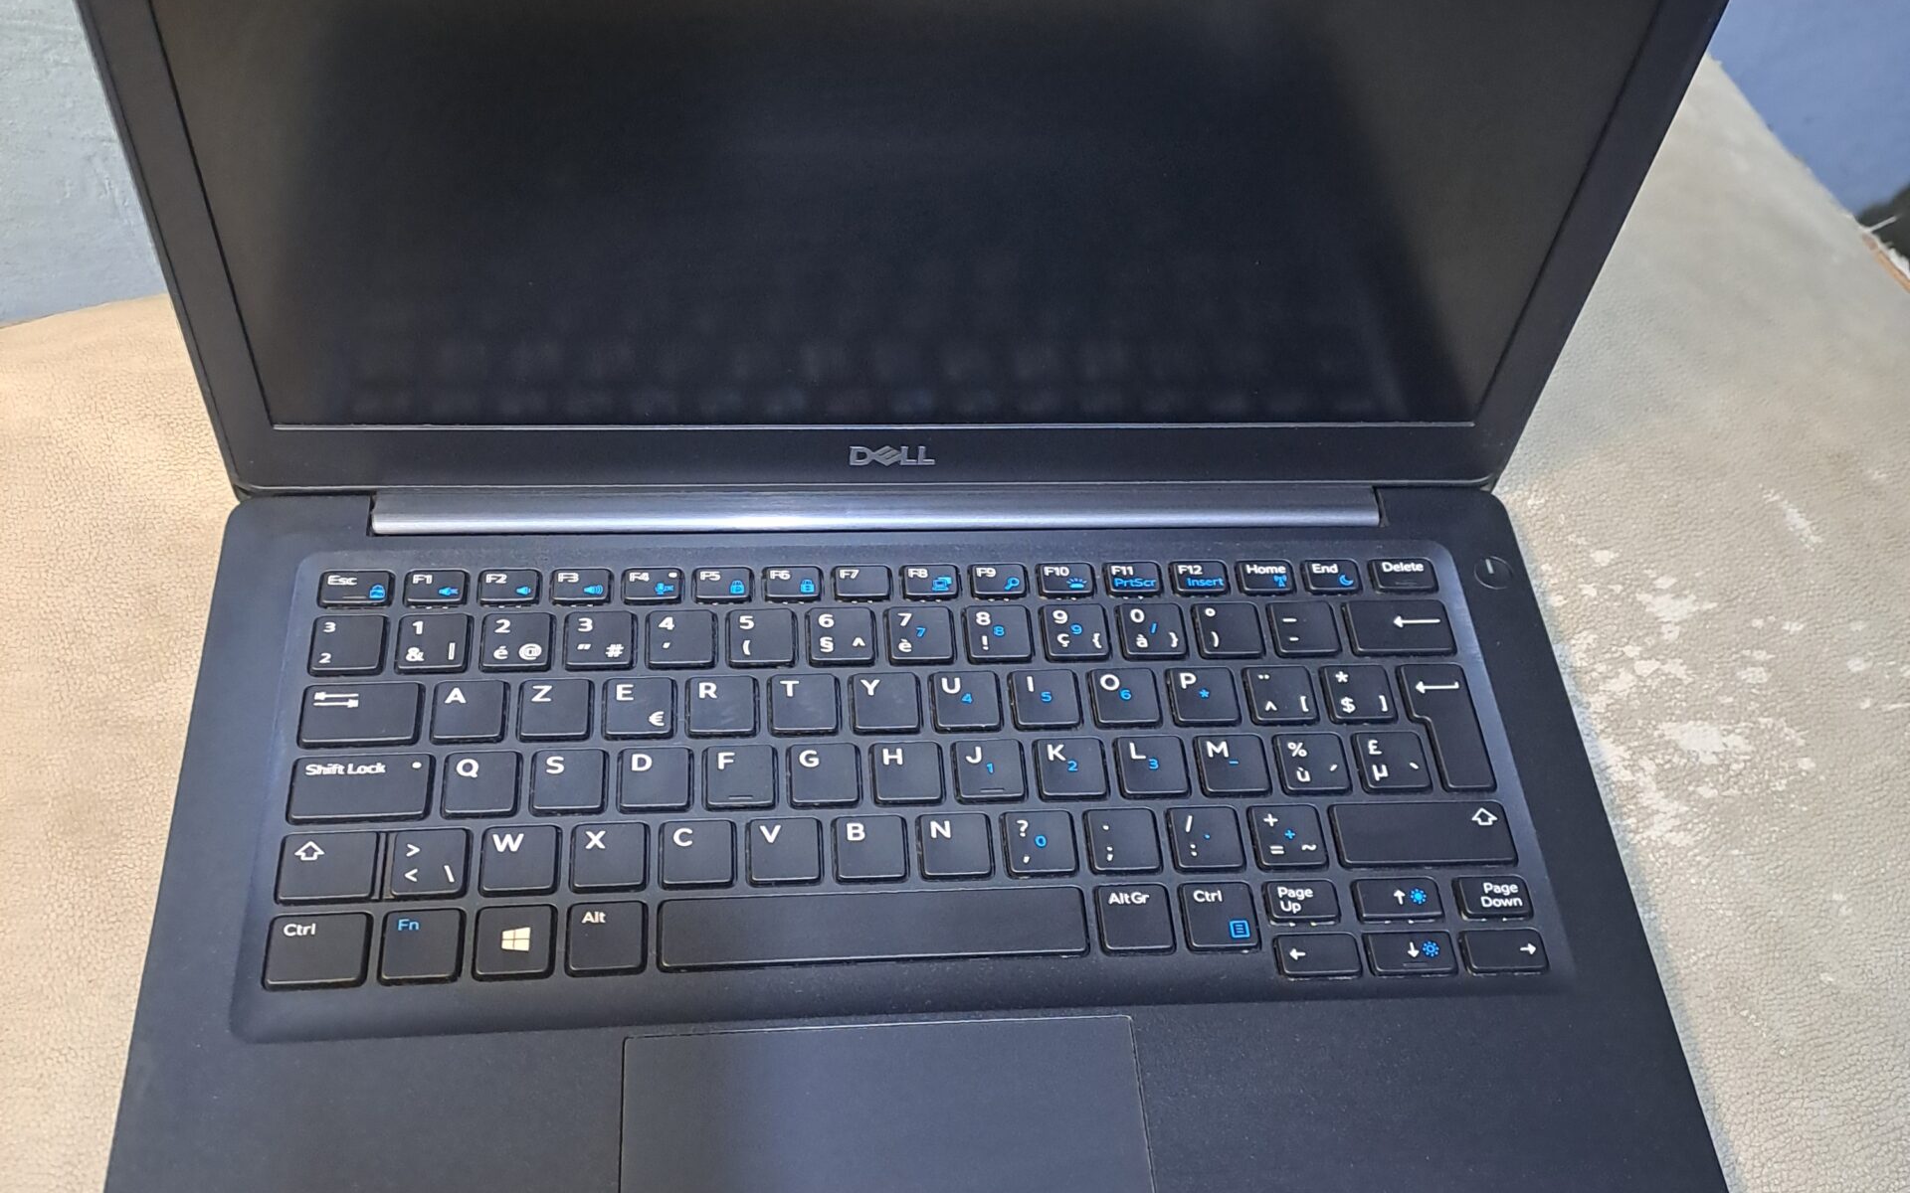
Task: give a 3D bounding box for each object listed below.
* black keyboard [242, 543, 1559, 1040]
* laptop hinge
[{"bbox_3d":[-0.009,0.036,0.400,0.265,0.007,0.113,-1,55,-7],"label":"black keyboard"},{"bbox_3d":[-0.015,-0.020,0.441,0.240,0.011,0.014,-1,55,-7],"label":"laptop hinge"}]

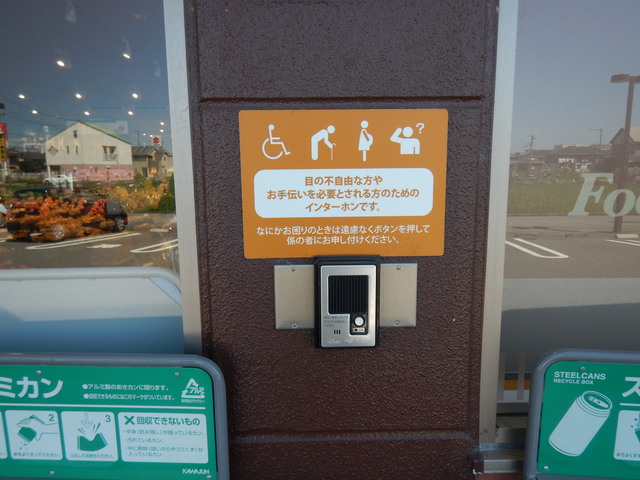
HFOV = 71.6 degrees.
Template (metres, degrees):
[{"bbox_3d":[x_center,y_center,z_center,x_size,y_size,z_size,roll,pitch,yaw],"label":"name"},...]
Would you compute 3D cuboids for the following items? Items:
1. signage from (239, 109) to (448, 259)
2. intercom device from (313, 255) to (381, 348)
[{"bbox_3d":[0.037,-0.080,0.653,0.302,0.215,0.005,-1,8,-1],"label":"signage"},{"bbox_3d":[0.043,0.096,0.663,0.098,0.138,0.031,-1,8,-1],"label":"intercom device"}]

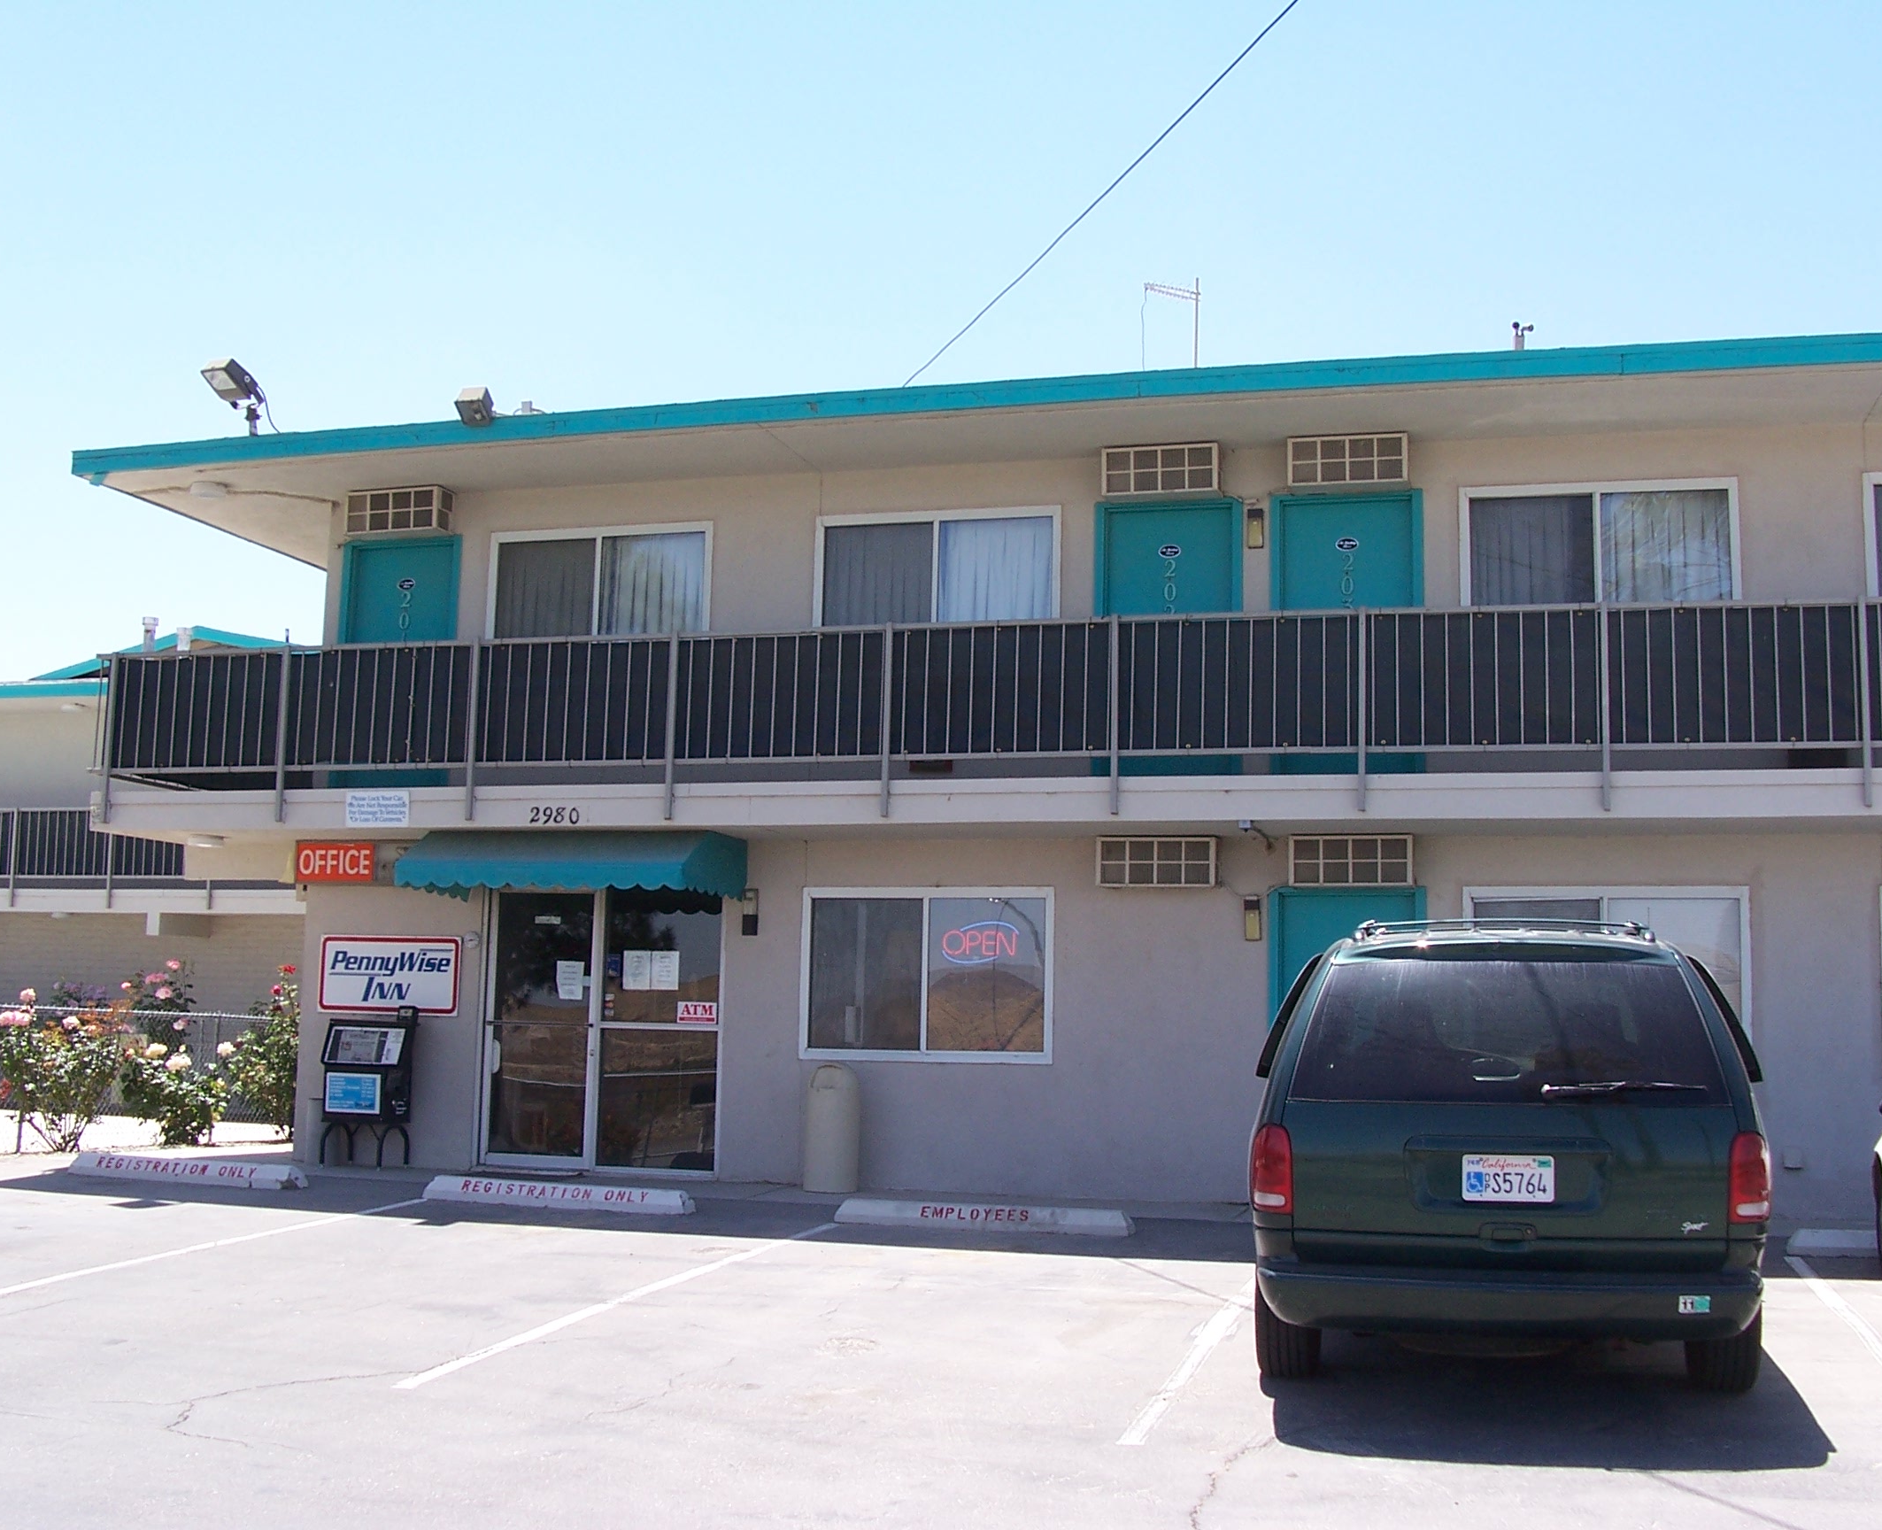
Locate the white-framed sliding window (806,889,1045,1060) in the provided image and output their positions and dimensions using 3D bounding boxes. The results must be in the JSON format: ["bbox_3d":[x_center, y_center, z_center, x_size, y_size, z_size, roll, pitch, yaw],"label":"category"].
[{"bbox_3d":[-0.102,1.517,14.921,1.882,1.253,0.100,-1,-8,14],"label":"white-framed sliding window"}]

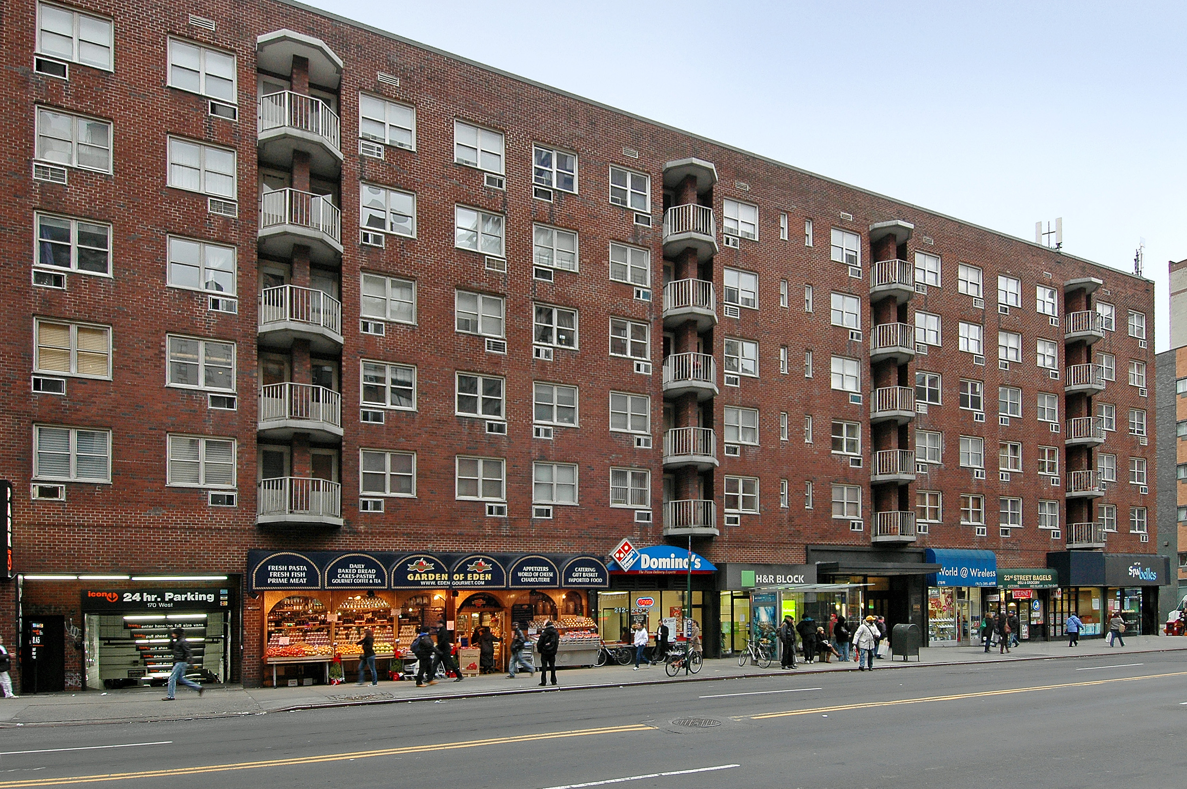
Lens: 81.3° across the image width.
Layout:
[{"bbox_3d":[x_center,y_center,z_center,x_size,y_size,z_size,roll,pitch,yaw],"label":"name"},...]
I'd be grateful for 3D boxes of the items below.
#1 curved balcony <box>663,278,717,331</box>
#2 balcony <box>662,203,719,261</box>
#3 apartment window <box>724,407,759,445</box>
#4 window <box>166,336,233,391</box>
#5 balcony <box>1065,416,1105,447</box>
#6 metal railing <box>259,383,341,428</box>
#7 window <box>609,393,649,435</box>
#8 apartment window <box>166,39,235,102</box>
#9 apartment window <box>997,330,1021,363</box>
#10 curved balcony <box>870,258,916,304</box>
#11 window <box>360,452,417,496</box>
[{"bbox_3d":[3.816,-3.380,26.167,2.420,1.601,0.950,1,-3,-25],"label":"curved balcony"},{"bbox_3d":[3.784,-6.125,26.047,2.300,1.300,1.300,3,-8,-26],"label":"balcony"},{"bbox_3d":[5.709,1.224,26.656,1.660,1.310,0.150,2,-6,-25],"label":"apartment window"},{"bbox_3d":[-10.779,-0.815,19.071,1.675,1.403,0.150,2,-6,-25],"label":"window"},{"bbox_3d":[26.038,2.064,36.545,2.300,1.280,1.300,3,-8,-26],"label":"balcony"},{"bbox_3d":[-8.339,0.365,19.792,2.169,1.032,0.600,3,-7,-25],"label":"metal railing"},{"bbox_3d":[1.295,0.686,24.576,1.660,1.310,0.150,2,-6,-25],"label":"window"},{"bbox_3d":[-10.747,-8.903,19.038,1.651,1.363,0.150,3,-7,-25],"label":"apartment window"},{"bbox_3d":[19.956,-2.291,33.188,1.600,1.430,0.150,4,-5,-25],"label":"apartment window"},{"bbox_3d":[13.383,-4.963,30.575,2.300,1.280,1.300,3,-8,-26],"label":"curved balcony"},{"bbox_3d":[-6.445,2.489,21.719,1.657,1.420,0.150,1,-3,-25],"label":"window"}]

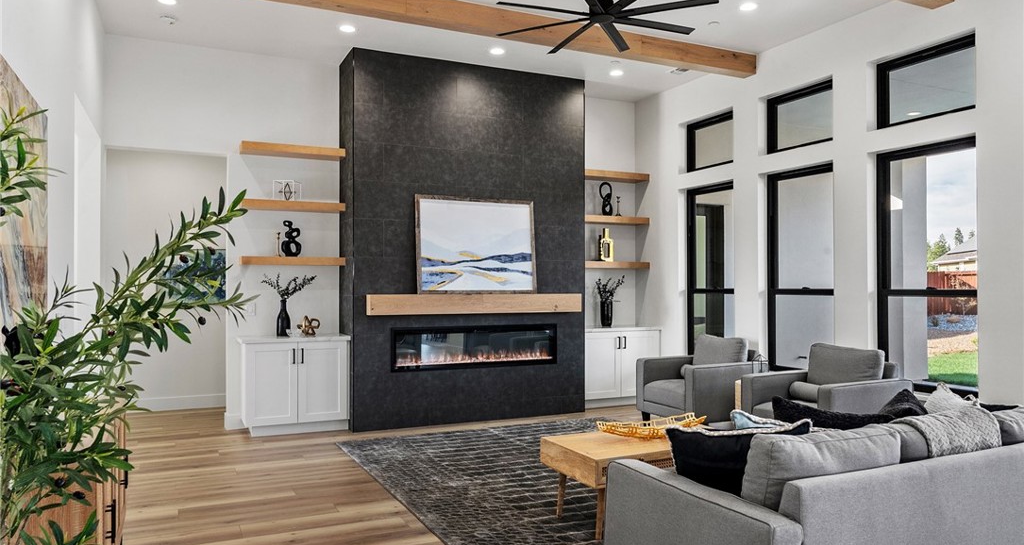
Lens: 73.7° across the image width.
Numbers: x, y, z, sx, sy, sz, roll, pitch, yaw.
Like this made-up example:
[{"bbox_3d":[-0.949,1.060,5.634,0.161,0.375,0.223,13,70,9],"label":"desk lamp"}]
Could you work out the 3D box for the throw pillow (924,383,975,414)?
[{"bbox_3d":[1.556,0.596,2.414,0.450,0.420,0.160,0,14,-24],"label":"throw pillow"}]

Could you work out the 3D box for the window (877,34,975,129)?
[{"bbox_3d":[2.780,-1.239,4.525,0.094,0.478,0.744,0,-1,-24],"label":"window"}]

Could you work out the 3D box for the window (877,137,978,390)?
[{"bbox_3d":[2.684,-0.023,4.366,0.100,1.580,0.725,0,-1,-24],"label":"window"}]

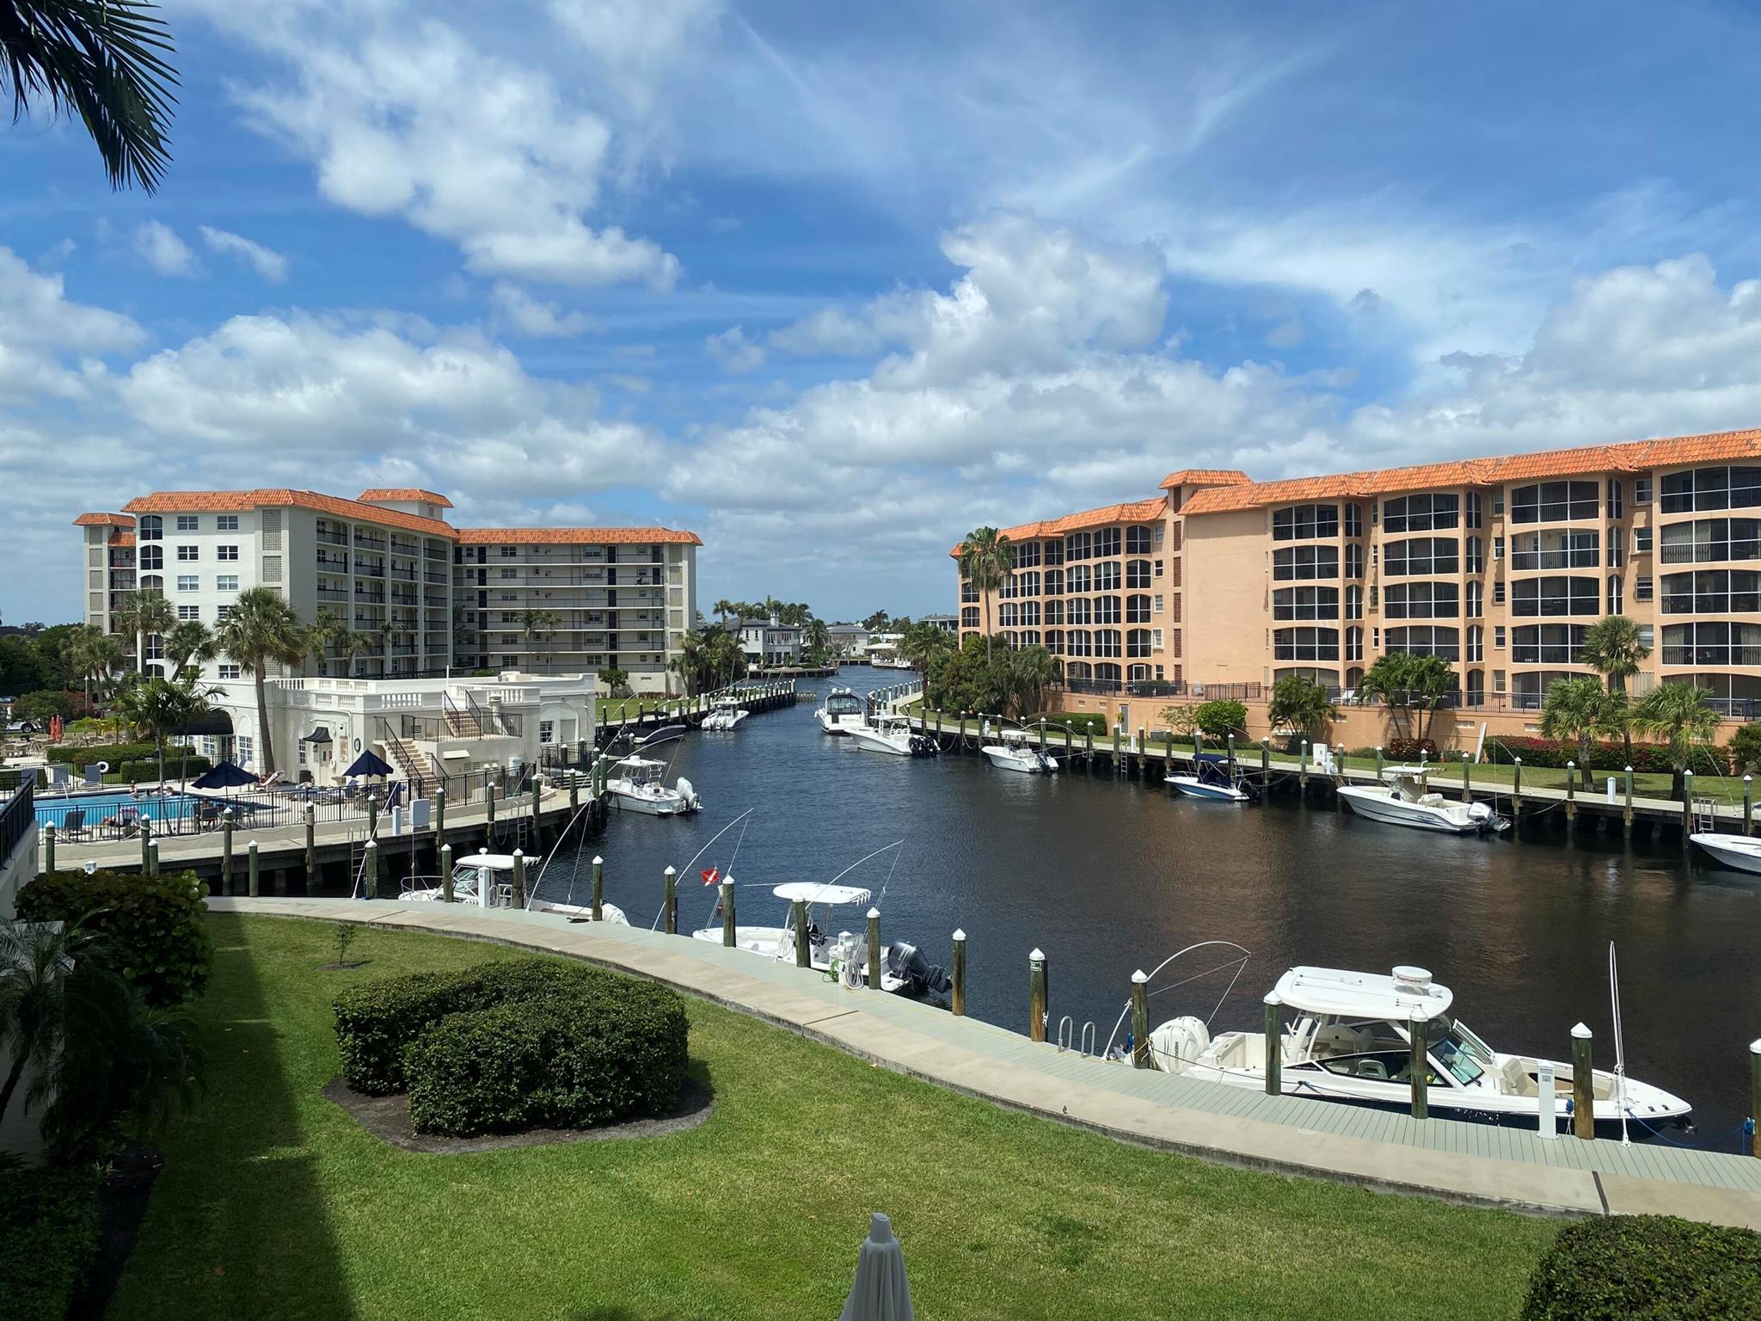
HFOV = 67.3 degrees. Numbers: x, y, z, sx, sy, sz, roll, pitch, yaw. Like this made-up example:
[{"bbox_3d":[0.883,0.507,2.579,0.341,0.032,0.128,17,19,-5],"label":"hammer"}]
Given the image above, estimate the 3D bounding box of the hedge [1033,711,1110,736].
[{"bbox_3d":[14.200,4.699,99.800,1.300,1.500,7.500,-1,1,-33],"label":"hedge"}]

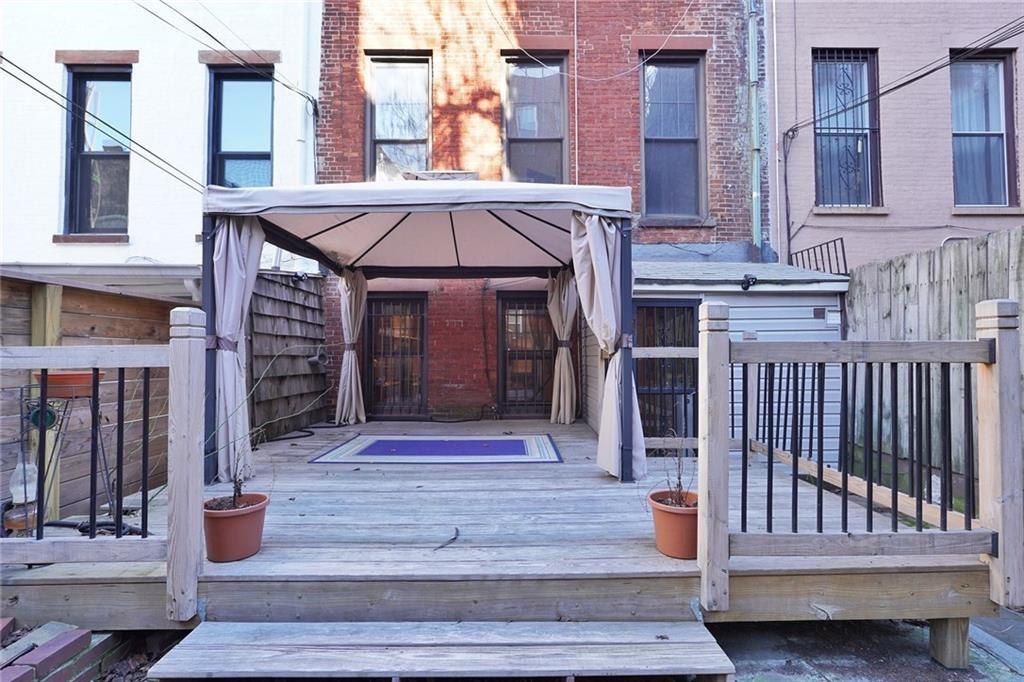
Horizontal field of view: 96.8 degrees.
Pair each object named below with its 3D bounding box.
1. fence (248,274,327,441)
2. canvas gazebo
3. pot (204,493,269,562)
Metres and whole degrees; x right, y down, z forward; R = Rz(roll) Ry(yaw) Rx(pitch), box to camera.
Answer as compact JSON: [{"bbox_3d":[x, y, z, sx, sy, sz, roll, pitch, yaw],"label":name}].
[{"bbox_3d":[-2.560,0.109,5.290,0.100,1.920,1.850,0,-1,-1],"label":"fence"},{"bbox_3d":[-0.650,-0.268,4.580,3.050,2.620,2.800,0,-1,-1],"label":"canvas gazebo"},{"bbox_3d":[-1.316,0.880,2.160,0.283,0.243,0.283,0,-1,-1],"label":"pot"}]

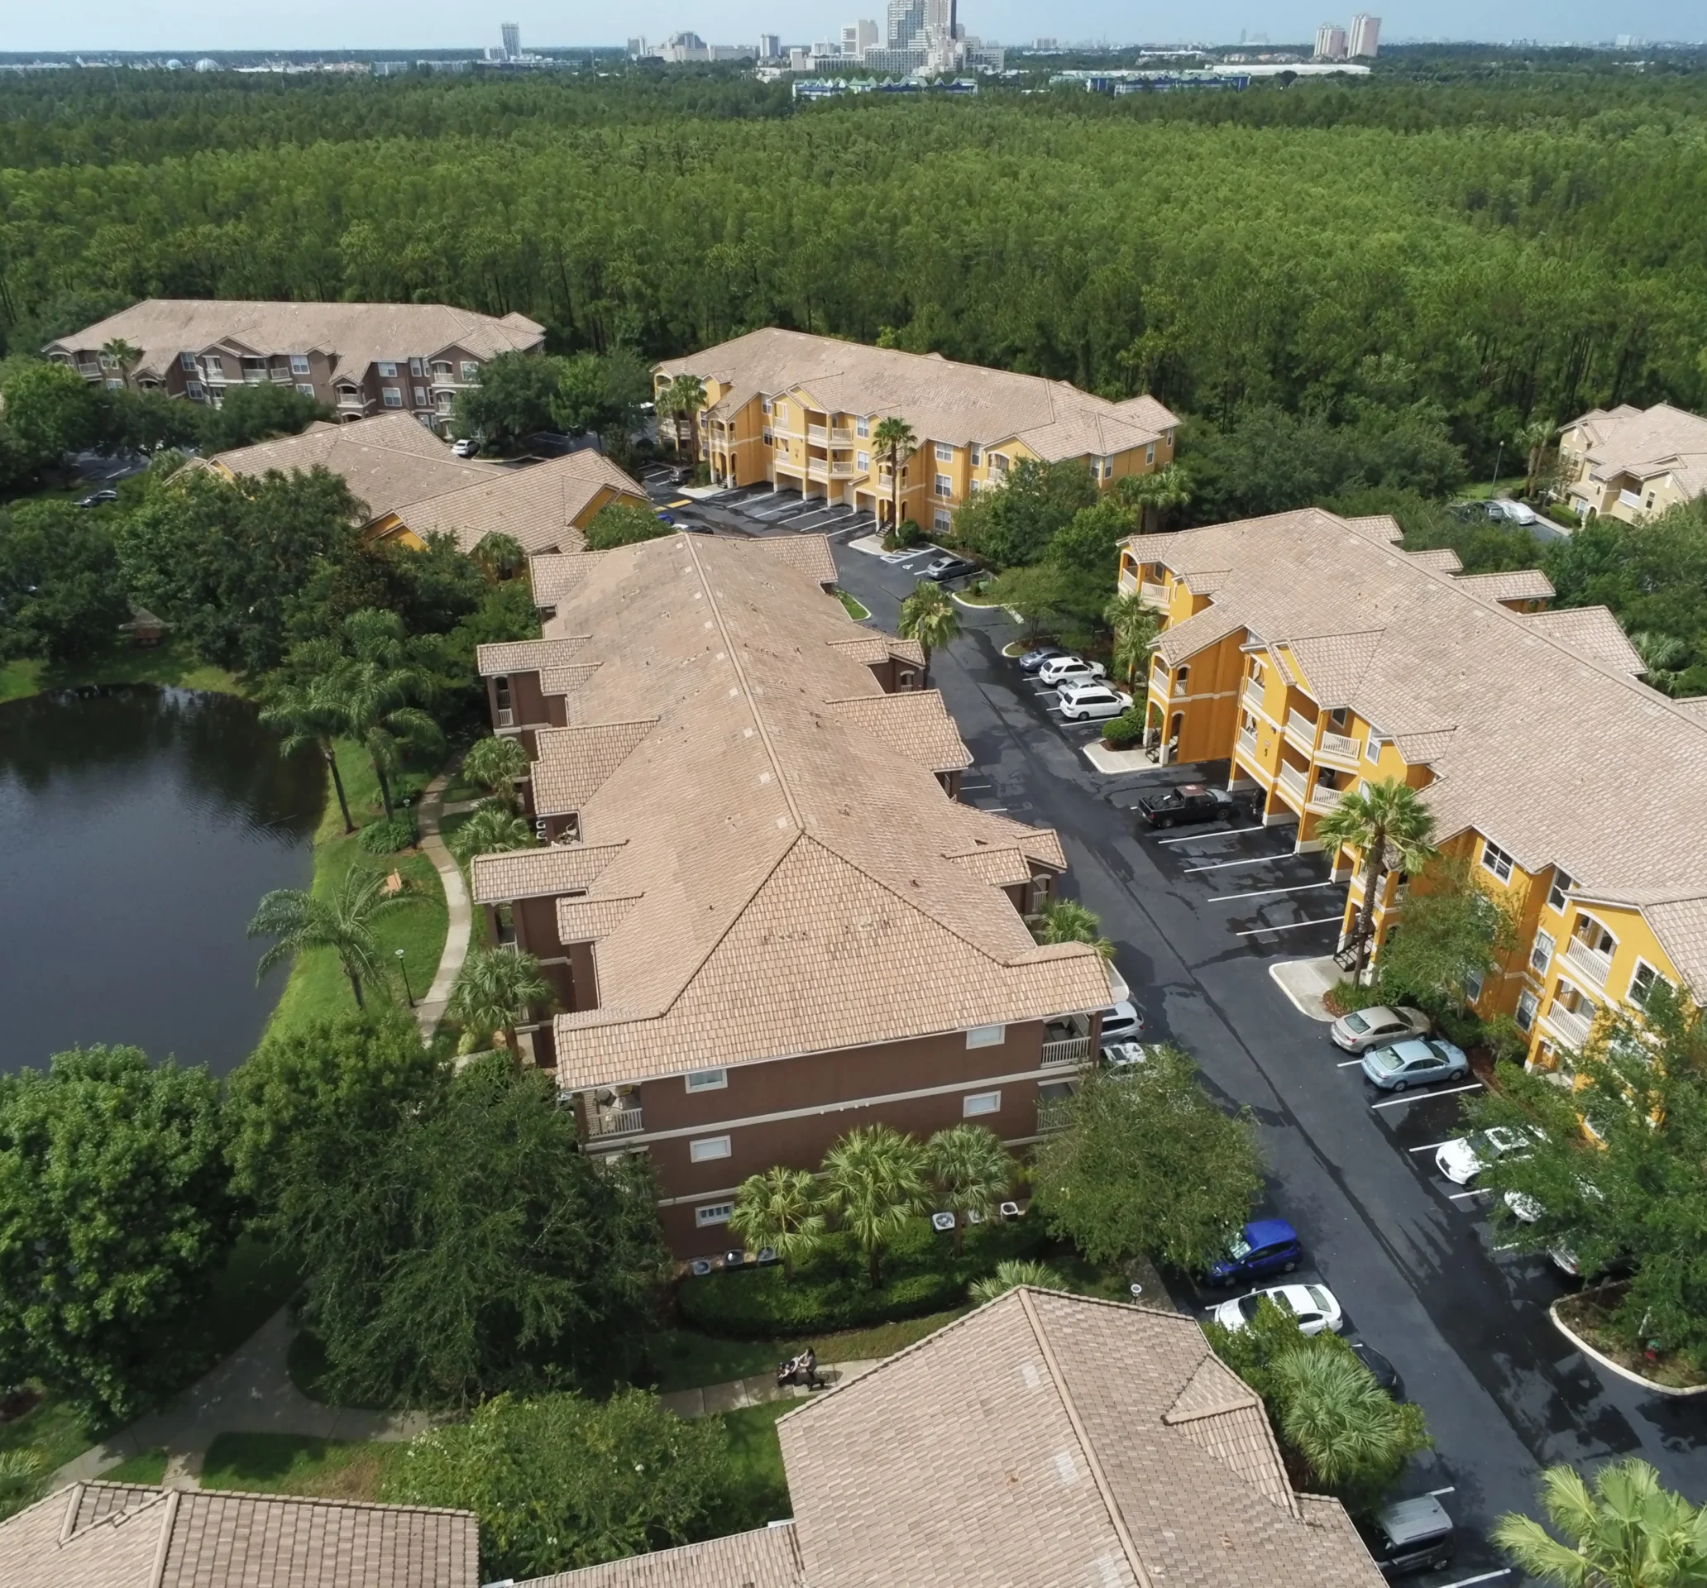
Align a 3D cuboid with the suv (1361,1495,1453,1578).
[{"bbox_3d":[15.907,22.377,42.191,4.300,1.680,1.770,-8,29,-14],"label":"suv"}]

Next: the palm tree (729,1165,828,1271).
[{"bbox_3d":[-2.606,15.820,50.541,3.400,5.600,3.400,0,28,0],"label":"palm tree"}]

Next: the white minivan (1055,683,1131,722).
[{"bbox_3d":[16.714,-6.370,96.109,5.050,1.750,1.930,-8,29,-14],"label":"white minivan"}]

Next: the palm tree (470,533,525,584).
[{"bbox_3d":[-27.585,-16.906,110.803,4.000,7.000,4.000,0,28,0],"label":"palm tree"}]

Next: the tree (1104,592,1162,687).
[{"bbox_3d":[19.508,-10.219,96.916,3.958,7.003,3.857,0,28,0],"label":"tree"}]

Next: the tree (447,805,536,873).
[{"bbox_3d":[-18.485,3.487,72.549,4.567,6.090,4.466,0,28,0],"label":"tree"}]

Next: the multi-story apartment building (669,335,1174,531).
[{"bbox_3d":[4.453,-37.537,141.452,25.984,13.804,57.855,-25,37,-38],"label":"multi-story apartment building"}]

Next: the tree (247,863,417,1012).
[{"bbox_3d":[-22.622,7.352,63.342,8.000,7.800,8.000,0,28,0],"label":"tree"}]

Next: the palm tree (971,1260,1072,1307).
[{"bbox_3d":[5.318,17.557,45.611,3.755,6.293,3.755,0,28,0],"label":"palm tree"}]

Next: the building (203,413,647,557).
[{"bbox_3d":[-38.533,-24.950,122.518,39.500,9.500,21.500,18,33,30],"label":"building"}]

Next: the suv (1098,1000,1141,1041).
[{"bbox_3d":[10.736,10.493,63.613,4.650,1.720,1.870,-7,29,-12],"label":"suv"}]

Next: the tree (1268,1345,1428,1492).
[{"bbox_3d":[14.204,19.281,41.620,4.161,6.902,4.060,0,28,0],"label":"tree"}]

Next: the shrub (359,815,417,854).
[{"bbox_3d":[-26.320,2.291,79.520,3.300,1.700,3.000,0,28,0],"label":"shrub"}]

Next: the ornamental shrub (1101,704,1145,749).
[{"bbox_3d":[17.492,-4.413,91.548,2.700,1.900,2.600,0,28,0],"label":"ornamental shrub"}]

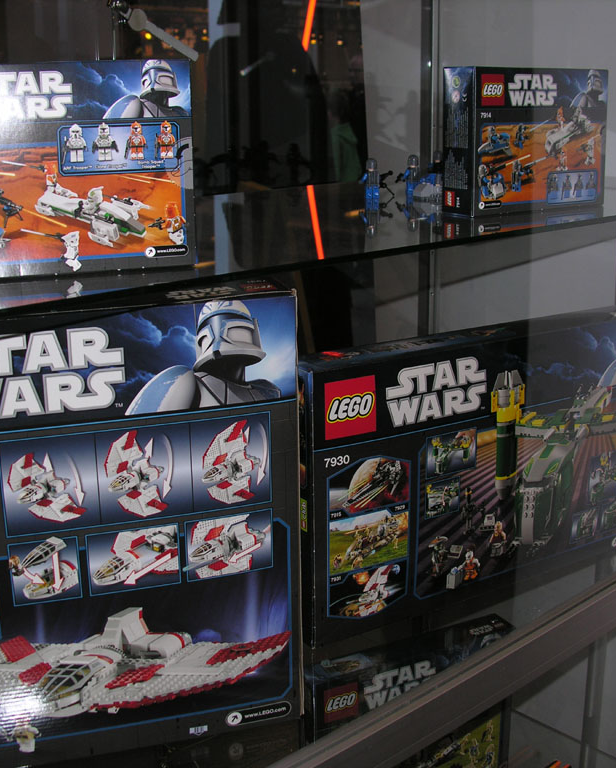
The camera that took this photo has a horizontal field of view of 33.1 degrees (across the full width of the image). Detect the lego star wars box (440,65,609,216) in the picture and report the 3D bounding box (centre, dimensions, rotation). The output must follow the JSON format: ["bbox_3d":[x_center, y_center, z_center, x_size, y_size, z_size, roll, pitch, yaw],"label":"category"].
[{"bbox_3d":[0.230,-0.255,1.079,0.189,0.143,0.046,-10,18,-31],"label":"lego star wars box"}]

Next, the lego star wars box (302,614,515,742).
[{"bbox_3d":[0.131,0.452,1.325,0.292,0.252,0.044,-8,17,-25],"label":"lego star wars box"}]

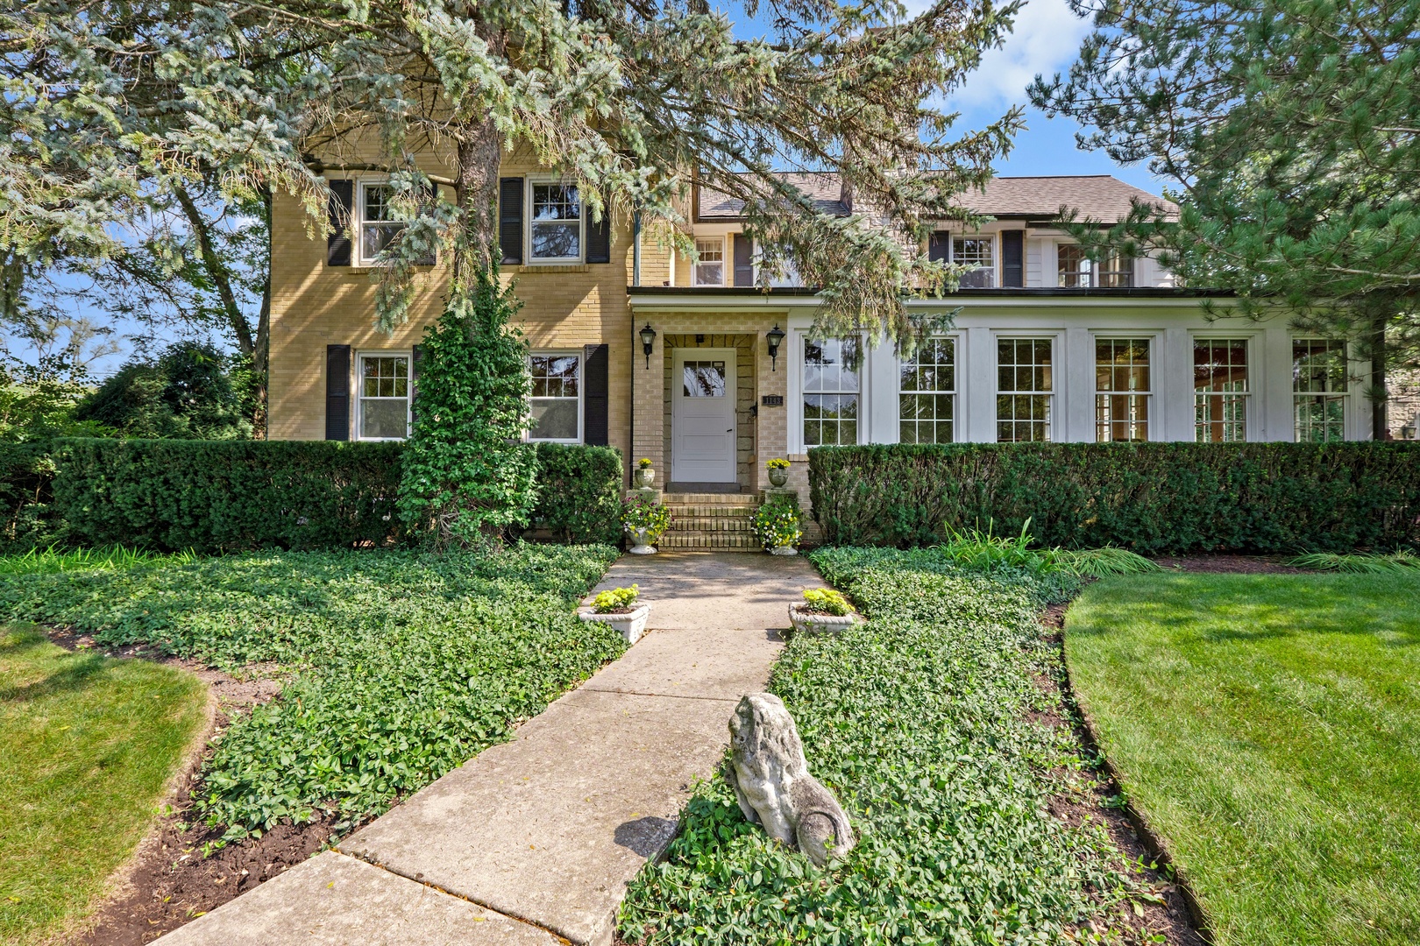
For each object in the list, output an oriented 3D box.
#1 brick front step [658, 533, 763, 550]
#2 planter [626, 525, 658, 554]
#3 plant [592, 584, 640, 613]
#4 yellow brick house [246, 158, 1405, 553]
[{"bbox_3d":[0.010,0.815,6.800,1.200,0.165,0.300,0,-1,0],"label":"brick front step"},{"bbox_3d":[-0.742,0.750,6.640,0.400,0.310,0.400,0,-1,0],"label":"planter"},{"bbox_3d":[-0.550,0.742,3.460,0.270,0.170,0.240,0,-1,0],"label":"plant"},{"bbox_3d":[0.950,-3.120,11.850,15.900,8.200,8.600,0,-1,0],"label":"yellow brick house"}]

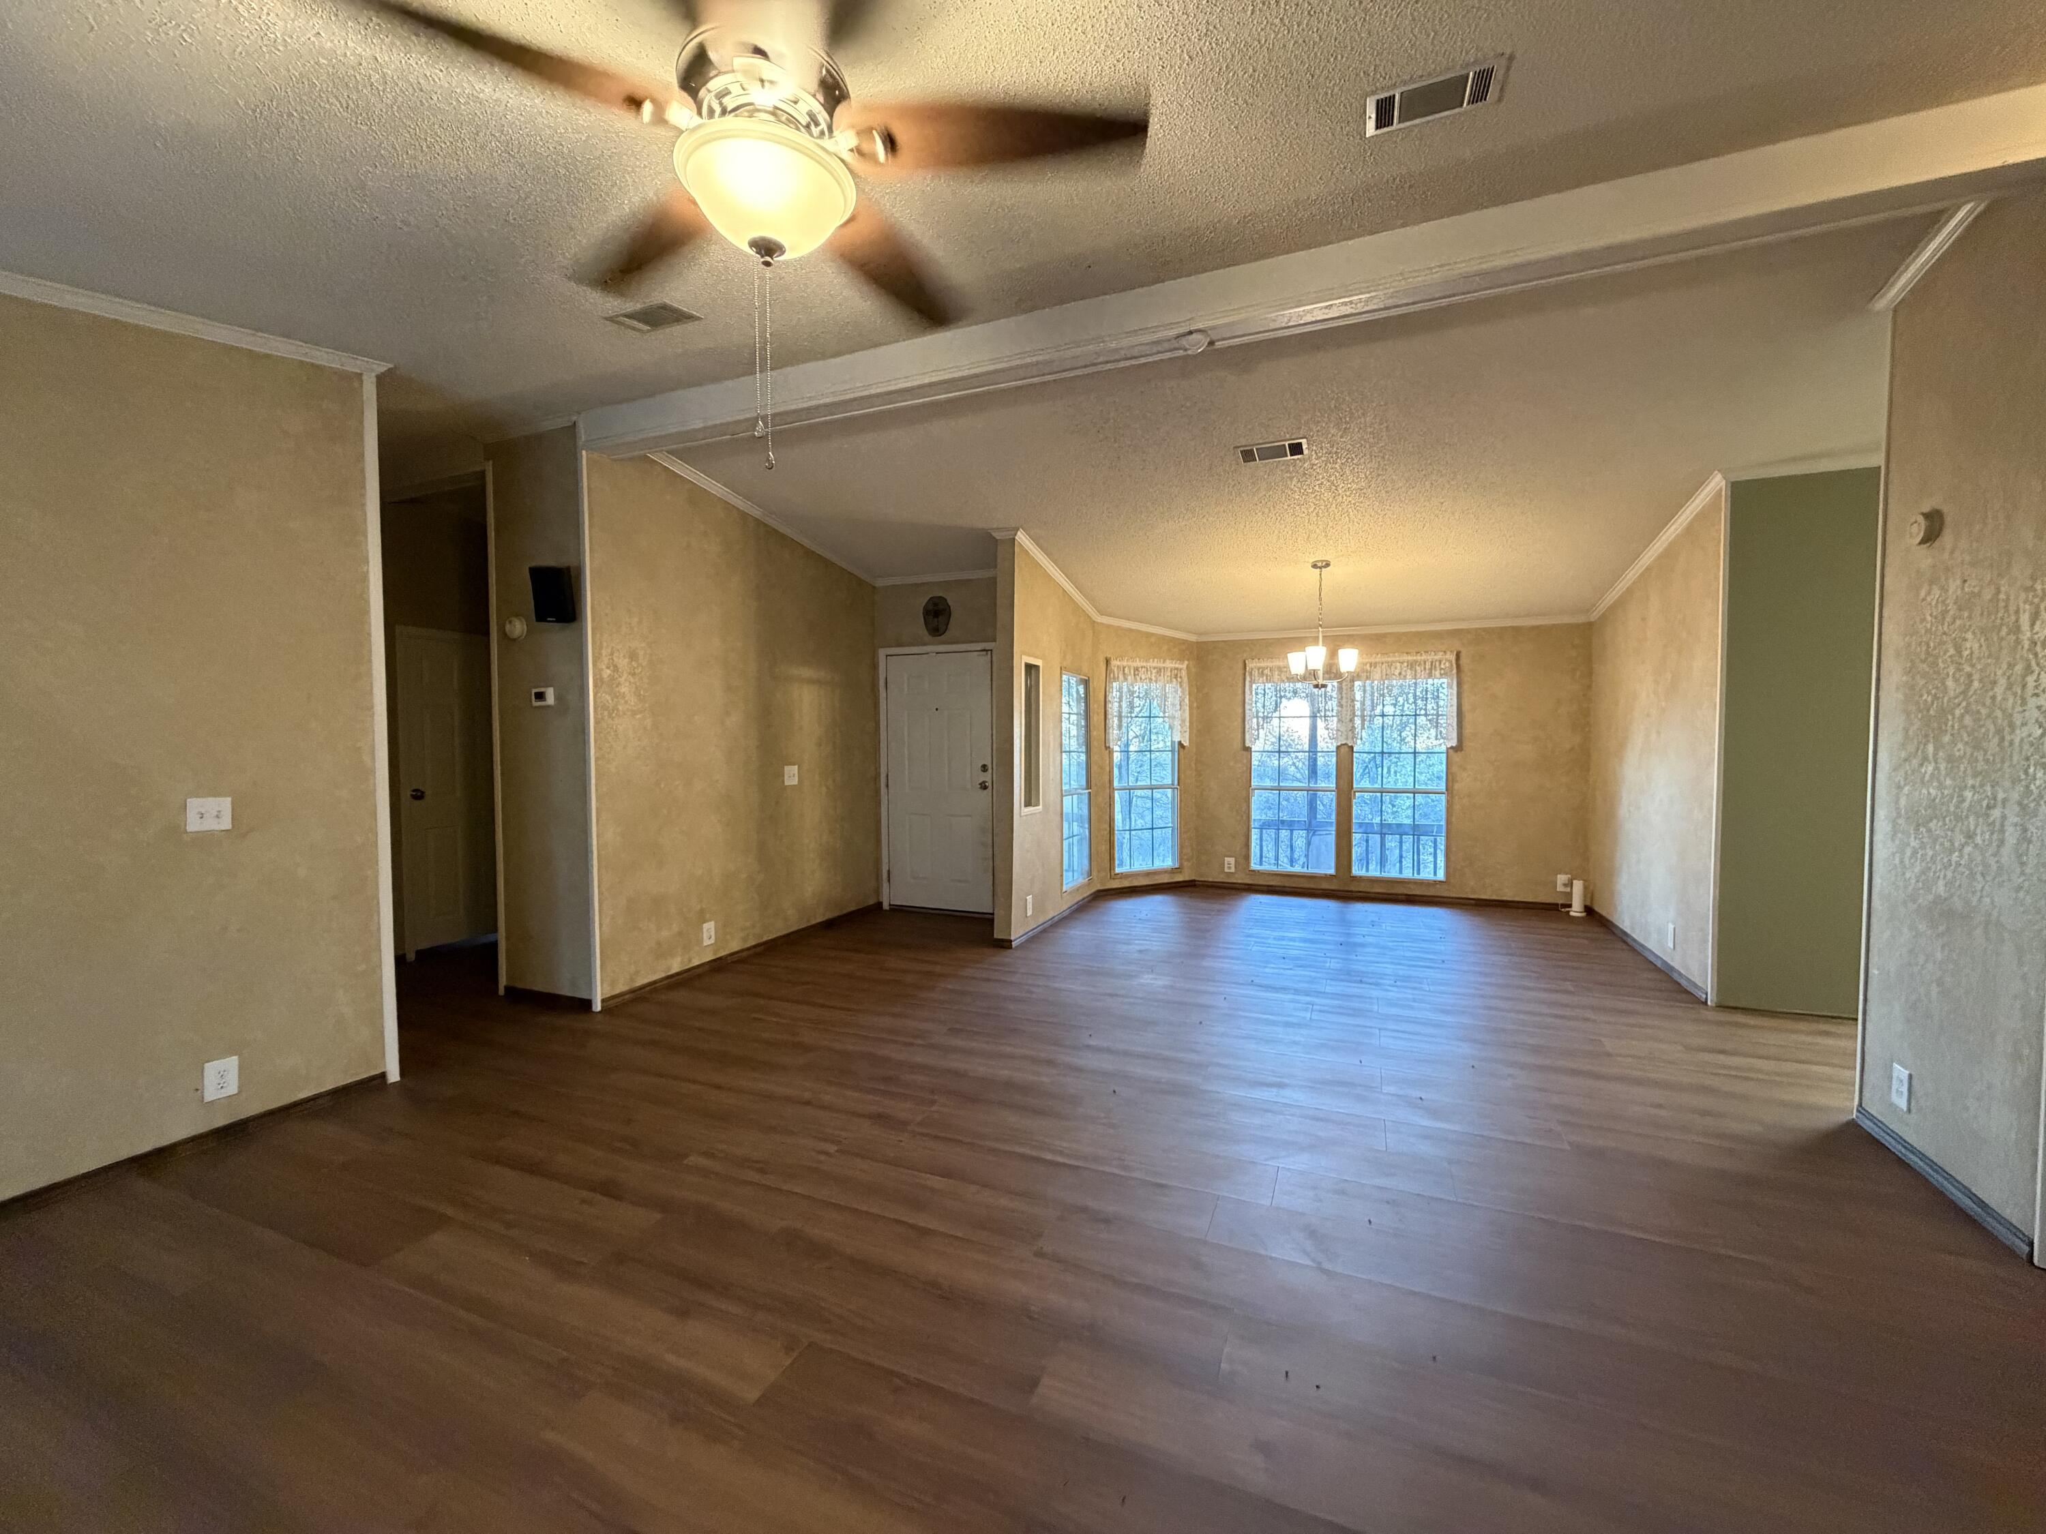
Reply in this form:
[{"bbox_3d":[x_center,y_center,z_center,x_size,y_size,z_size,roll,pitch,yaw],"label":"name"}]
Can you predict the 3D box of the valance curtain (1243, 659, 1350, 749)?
[{"bbox_3d":[2.426,-0.569,7.368,0.902,0.795,0.100,1,2,23],"label":"valance curtain"}]

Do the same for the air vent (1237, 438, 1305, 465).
[{"bbox_3d":[1.281,-1.611,4.232,0.330,0.025,0.185,1,-6,23],"label":"air vent"}]

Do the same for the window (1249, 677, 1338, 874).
[{"bbox_3d":[2.442,0.086,7.478,0.772,1.785,0.090,1,2,23],"label":"window"}]

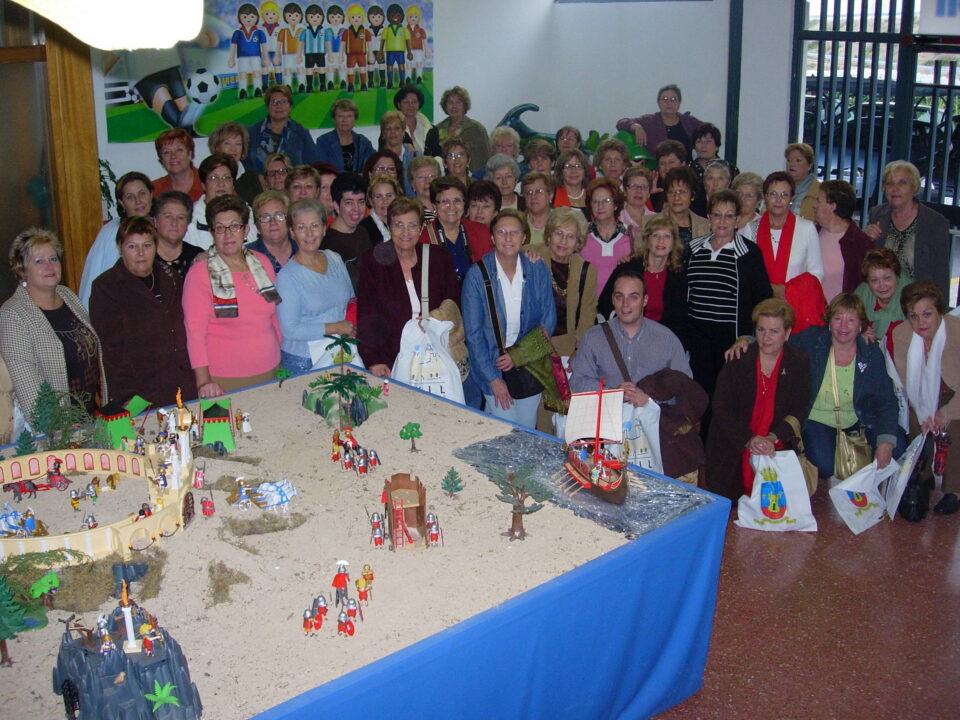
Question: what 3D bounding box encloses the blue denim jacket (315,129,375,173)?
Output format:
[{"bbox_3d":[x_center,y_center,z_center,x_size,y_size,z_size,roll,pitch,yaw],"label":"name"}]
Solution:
[{"bbox_3d":[-0.923,-1.277,7.179,0.460,0.620,0.270,-2,16,-7],"label":"blue denim jacket"}]

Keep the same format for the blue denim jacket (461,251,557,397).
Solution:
[{"bbox_3d":[0.130,-0.155,4.729,0.440,0.640,0.280,-1,16,0],"label":"blue denim jacket"}]

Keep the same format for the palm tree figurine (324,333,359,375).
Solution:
[{"bbox_3d":[-0.610,0.002,4.637,0.155,0.240,0.150,-3,17,-10],"label":"palm tree figurine"}]

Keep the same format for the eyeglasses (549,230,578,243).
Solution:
[{"bbox_3d":[0.400,-0.582,4.989,0.135,0.045,0.140,12,17,-1],"label":"eyeglasses"}]

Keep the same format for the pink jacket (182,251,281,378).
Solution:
[{"bbox_3d":[-1.113,-0.208,4.720,0.430,0.560,0.290,-7,18,-21],"label":"pink jacket"}]

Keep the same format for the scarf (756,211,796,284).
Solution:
[{"bbox_3d":[1.628,-0.607,5.788,0.220,0.420,0.200,4,17,14],"label":"scarf"}]

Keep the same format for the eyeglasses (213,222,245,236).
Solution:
[{"bbox_3d":[-1.096,-0.569,4.593,0.138,0.045,0.140,-5,17,-14],"label":"eyeglasses"}]

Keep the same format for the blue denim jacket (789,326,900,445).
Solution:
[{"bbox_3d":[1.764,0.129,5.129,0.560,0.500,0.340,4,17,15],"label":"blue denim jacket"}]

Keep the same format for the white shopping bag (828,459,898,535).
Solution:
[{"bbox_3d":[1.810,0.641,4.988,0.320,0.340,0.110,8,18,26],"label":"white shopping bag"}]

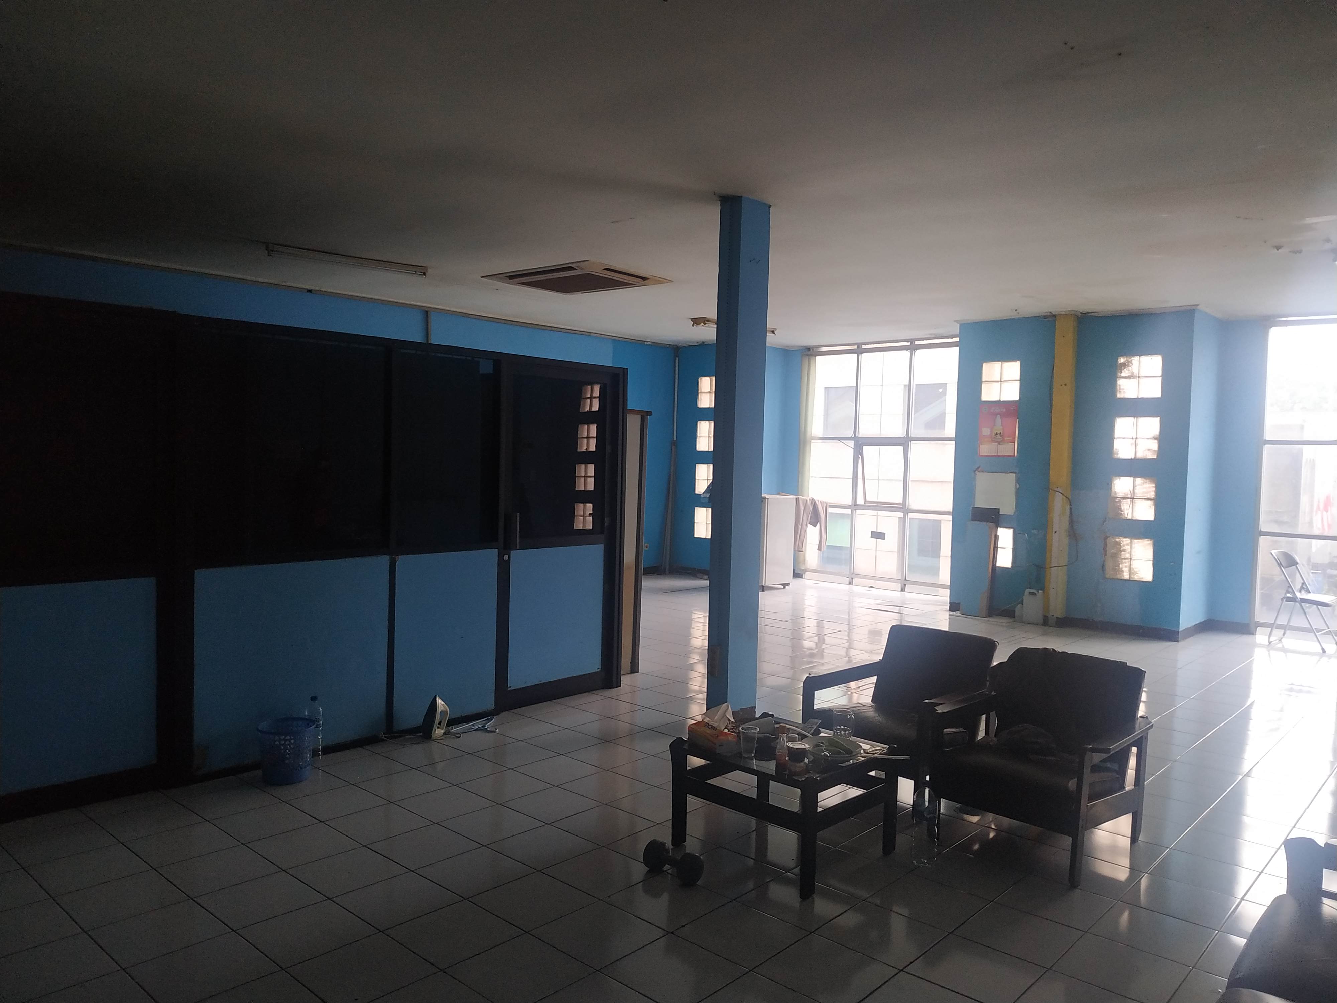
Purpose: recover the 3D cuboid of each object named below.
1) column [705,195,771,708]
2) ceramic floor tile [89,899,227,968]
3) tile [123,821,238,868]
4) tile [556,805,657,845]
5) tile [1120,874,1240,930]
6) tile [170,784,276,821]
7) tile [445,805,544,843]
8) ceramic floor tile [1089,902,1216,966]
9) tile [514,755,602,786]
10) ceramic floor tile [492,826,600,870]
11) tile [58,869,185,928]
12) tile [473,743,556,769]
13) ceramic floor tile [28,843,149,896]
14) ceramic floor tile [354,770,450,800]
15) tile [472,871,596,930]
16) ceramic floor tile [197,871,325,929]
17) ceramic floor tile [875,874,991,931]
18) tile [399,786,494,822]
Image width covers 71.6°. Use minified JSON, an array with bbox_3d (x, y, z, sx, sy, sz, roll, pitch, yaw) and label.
[{"bbox_3d":[0.373,-0.157,4.973,0.140,2.830,0.235,4,4,42],"label":"column"},{"bbox_3d":[-1.475,1.247,2.669,0.297,0.010,0.297,3,2,42],"label":"ceramic floor tile"},{"bbox_3d":[-1.723,1.218,3.287,0.300,0.010,0.300,3,2,42],"label":"tile"},{"bbox_3d":[-0.247,1.255,3.589,0.300,0.010,0.300,3,2,42],"label":"tile"},{"bbox_3d":[1.688,1.321,3.057,0.300,0.010,0.300,3,2,42],"label":"tile"},{"bbox_3d":[-1.747,1.204,3.711,0.300,0.010,0.300,3,2,42],"label":"tile"},{"bbox_3d":[-0.716,1.309,3.761,0.300,0.010,0.300,4,4,42],"label":"tile"},{"bbox_3d":[1.488,1.322,2.834,0.300,0.010,0.300,3,2,42],"label":"ceramic floor tile"},{"bbox_3d":[-0.500,1.225,4.207,0.300,0.010,0.300,3,2,42],"label":"tile"},{"bbox_3d":[-0.454,1.254,3.368,0.297,0.010,0.297,3,2,42],"label":"ceramic floor tile"},{"bbox_3d":[-1.692,1.238,2.878,0.300,0.010,0.300,3,2,42],"label":"tile"},{"bbox_3d":[-0.725,1.216,4.438,0.300,0.010,0.300,3,2,42],"label":"tile"},{"bbox_3d":[-1.923,1.221,3.067,0.297,0.010,0.297,3,2,42],"label":"ceramic floor tile"},{"bbox_3d":[-1.127,1.215,3.965,0.297,0.010,0.297,3,2,42],"label":"ceramic floor tile"},{"bbox_3d":[-0.458,1.351,3.136,0.300,0.010,0.300,4,4,42],"label":"tile"},{"bbox_3d":[-1.274,1.248,2.899,0.300,0.010,0.300,3,2,42],"label":"ceramic floor tile"},{"bbox_3d":[0.841,1.303,3.022,0.297,0.010,0.297,3,2,42],"label":"ceramic floor tile"},{"bbox_3d":[-0.900,1.227,3.759,0.300,0.010,0.300,3,2,42],"label":"tile"}]

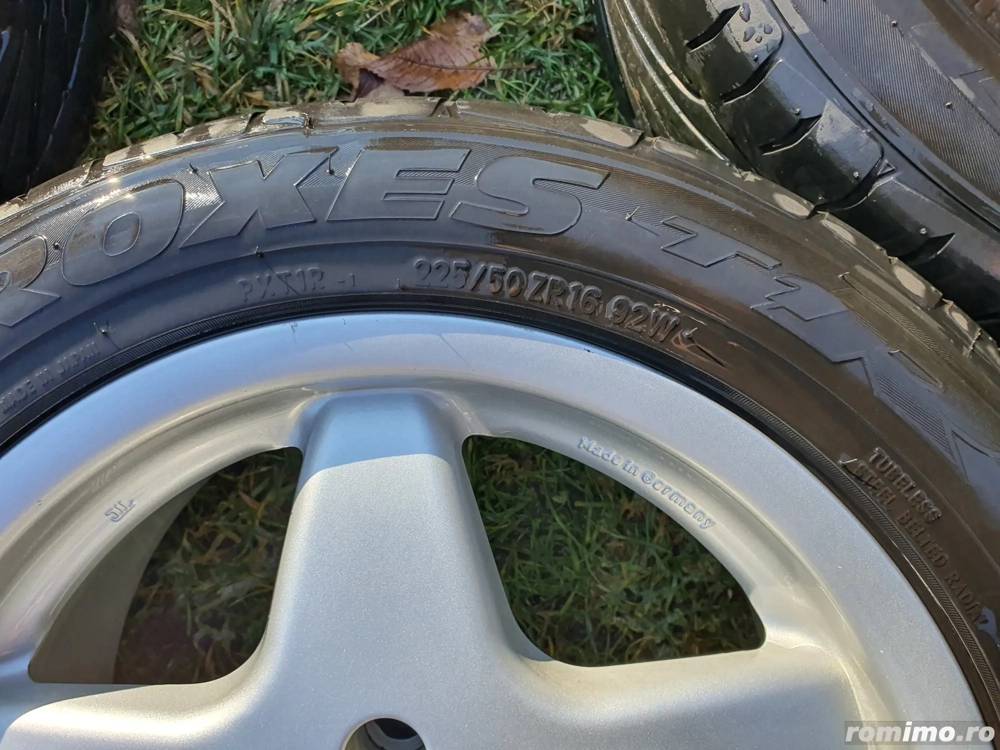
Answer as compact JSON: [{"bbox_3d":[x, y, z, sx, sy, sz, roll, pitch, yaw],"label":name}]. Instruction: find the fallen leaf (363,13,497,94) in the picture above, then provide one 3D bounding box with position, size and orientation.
[{"bbox_3d":[-0.040,-0.193,0.454,0.084,0.020,0.050,-10,91,3],"label":"fallen leaf"}]

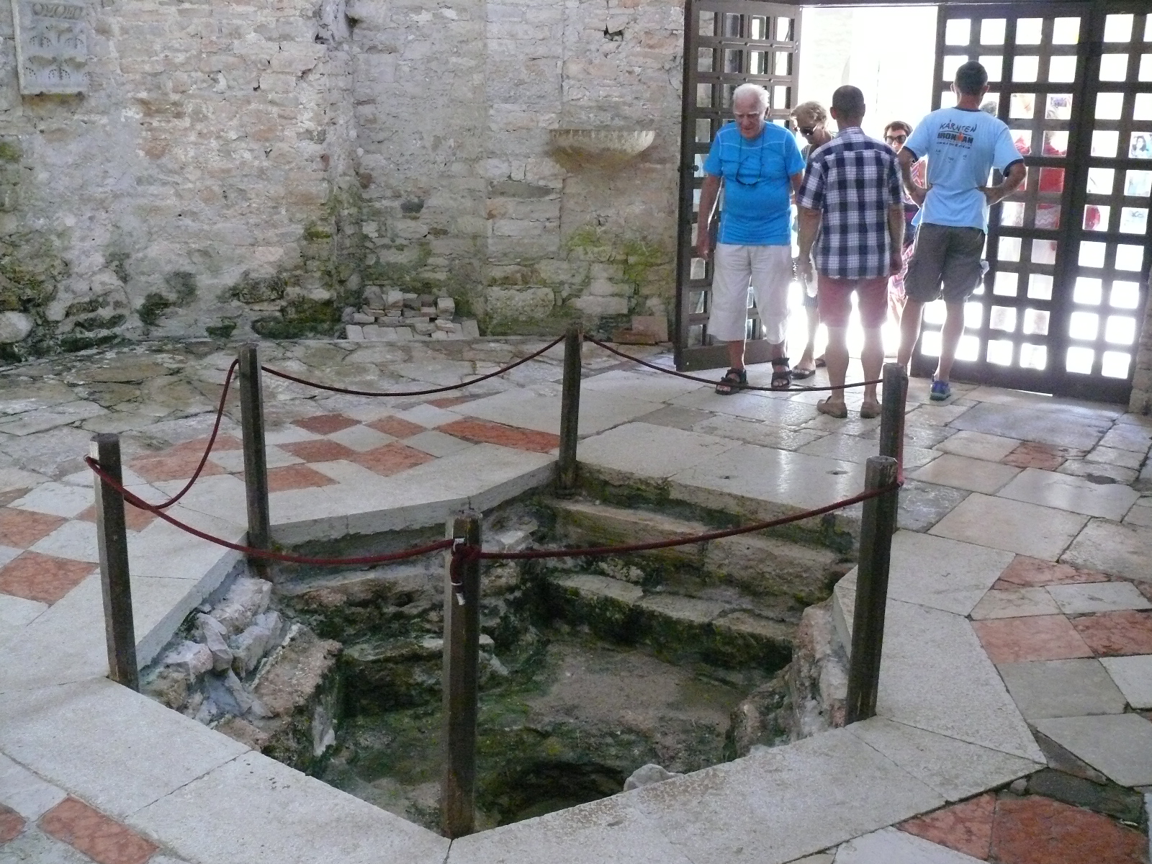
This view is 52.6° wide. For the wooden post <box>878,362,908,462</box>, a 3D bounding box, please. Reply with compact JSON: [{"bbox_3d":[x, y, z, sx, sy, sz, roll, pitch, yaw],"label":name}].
[{"bbox_3d":[1.192,0.128,4.425,0.080,0.781,0.080,4,16,14],"label":"wooden post"}]

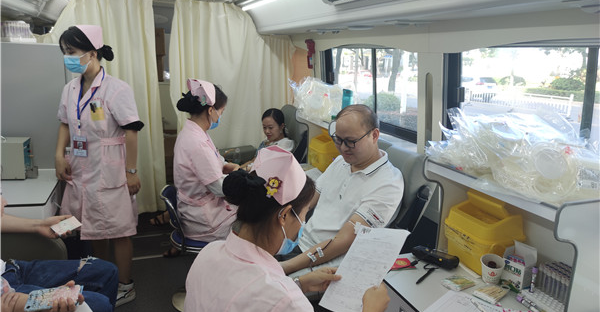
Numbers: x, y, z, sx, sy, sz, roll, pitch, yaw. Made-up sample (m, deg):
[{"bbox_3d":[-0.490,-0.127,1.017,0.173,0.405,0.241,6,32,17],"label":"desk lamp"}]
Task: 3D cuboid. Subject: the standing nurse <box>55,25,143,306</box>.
[{"bbox_3d":[-1.113,0.107,2.316,0.490,1.600,0.330,11,15,31],"label":"standing nurse"}]

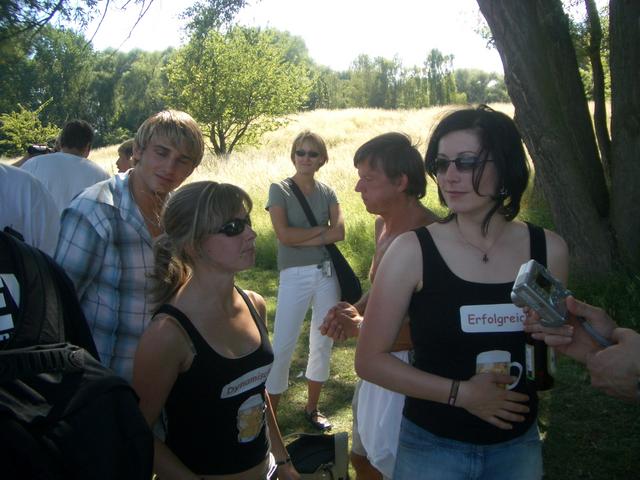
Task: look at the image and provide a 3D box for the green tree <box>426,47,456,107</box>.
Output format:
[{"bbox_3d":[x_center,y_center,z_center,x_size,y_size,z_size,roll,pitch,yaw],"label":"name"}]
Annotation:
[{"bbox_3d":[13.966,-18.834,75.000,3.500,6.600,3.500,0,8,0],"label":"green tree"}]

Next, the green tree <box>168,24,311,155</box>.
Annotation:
[{"bbox_3d":[-2.771,-5.083,22.000,4.700,4.250,4.500,0,8,0],"label":"green tree"}]

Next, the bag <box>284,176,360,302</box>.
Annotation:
[{"bbox_3d":[0.025,0.008,3.580,0.400,0.680,0.280,-2,8,-14],"label":"bag"}]

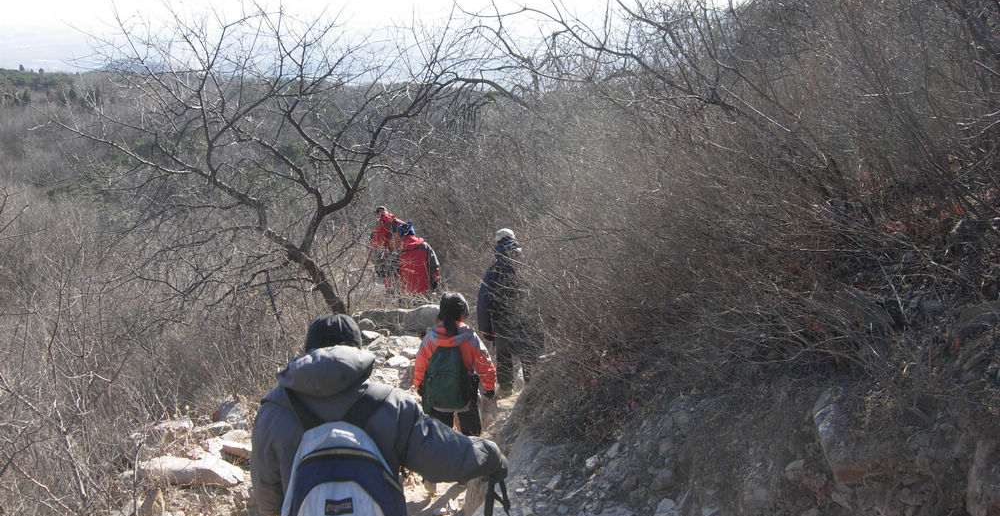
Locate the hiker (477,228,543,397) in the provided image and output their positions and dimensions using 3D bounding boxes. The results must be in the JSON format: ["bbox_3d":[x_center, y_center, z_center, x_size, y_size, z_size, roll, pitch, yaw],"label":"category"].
[{"bbox_3d":[0.094,0.557,10.250,0.640,1.727,0.450,1,13,3],"label":"hiker"}]

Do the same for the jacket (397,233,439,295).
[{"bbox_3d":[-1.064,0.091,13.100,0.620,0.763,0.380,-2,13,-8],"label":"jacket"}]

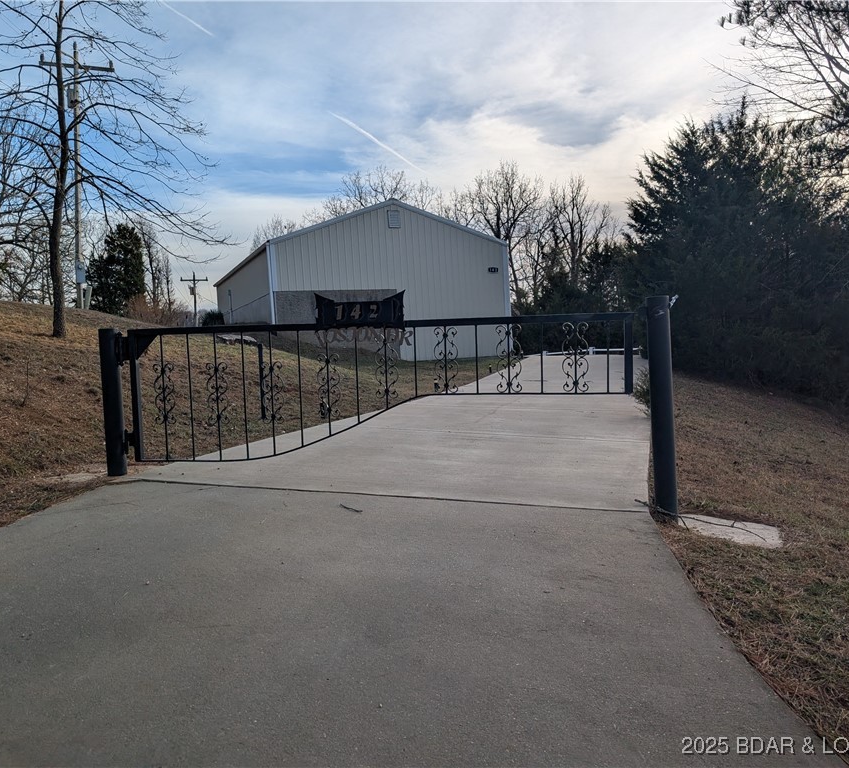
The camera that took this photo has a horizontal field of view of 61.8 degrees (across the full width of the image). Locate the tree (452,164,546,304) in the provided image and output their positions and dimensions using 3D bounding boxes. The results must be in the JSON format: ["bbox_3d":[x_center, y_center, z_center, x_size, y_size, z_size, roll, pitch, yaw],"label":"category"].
[{"bbox_3d":[4.731,-8.415,45.000,6.100,11.748,6.000,-4,2,0],"label":"tree"}]

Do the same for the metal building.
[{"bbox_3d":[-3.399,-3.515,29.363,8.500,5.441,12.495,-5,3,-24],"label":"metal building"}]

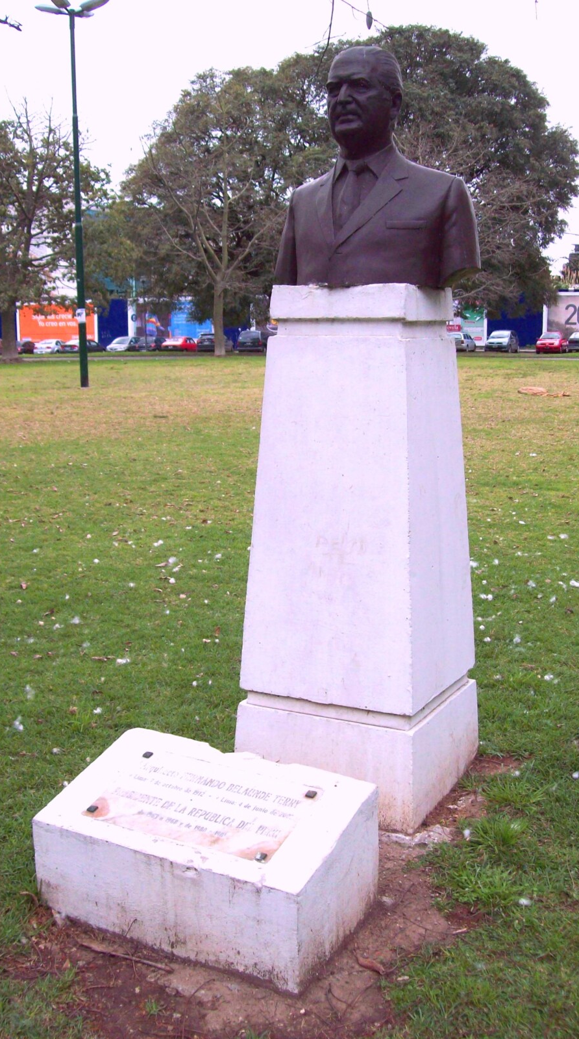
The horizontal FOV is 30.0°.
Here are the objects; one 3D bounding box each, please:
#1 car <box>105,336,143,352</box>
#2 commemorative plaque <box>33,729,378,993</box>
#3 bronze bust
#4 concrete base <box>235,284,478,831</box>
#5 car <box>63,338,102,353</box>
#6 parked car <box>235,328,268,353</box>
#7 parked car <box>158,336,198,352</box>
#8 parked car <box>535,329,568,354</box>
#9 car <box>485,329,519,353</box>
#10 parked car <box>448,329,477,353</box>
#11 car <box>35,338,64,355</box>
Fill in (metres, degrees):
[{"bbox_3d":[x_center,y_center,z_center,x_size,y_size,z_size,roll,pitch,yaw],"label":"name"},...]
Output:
[{"bbox_3d":[-13.437,-14.380,89.441,1.740,1.520,4.200,3,11,20],"label":"car"},{"bbox_3d":[-0.236,0.911,3.026,0.840,0.362,0.460,5,11,28],"label":"commemorative plaque"},{"bbox_3d":[0.279,-1.186,3.669,0.760,0.780,0.400,5,11,26],"label":"bronze bust"},{"bbox_3d":[0.259,0.063,3.848,0.704,1.742,0.712,5,11,26],"label":"concrete base"},{"bbox_3d":[-16.364,-13.696,86.000,1.720,1.430,4.250,4,11,21],"label":"car"},{"bbox_3d":[-1.938,-12.282,75.000,1.820,1.650,4.600,4,11,22],"label":"parked car"},{"bbox_3d":[-8.784,-14.189,87.924,1.650,1.390,4.150,3,11,19],"label":"parked car"},{"bbox_3d":[17.302,-11.600,71.000,1.660,1.430,3.850,4,11,21],"label":"parked car"},{"bbox_3d":[15.991,-13.352,80.810,1.750,1.620,4.250,4,11,24],"label":"car"},{"bbox_3d":[13.052,-13.553,82.702,1.660,1.450,4.200,4,11,23],"label":"parked car"},{"bbox_3d":[-19.680,-14.527,91.557,1.750,1.450,4.450,3,11,20],"label":"car"}]

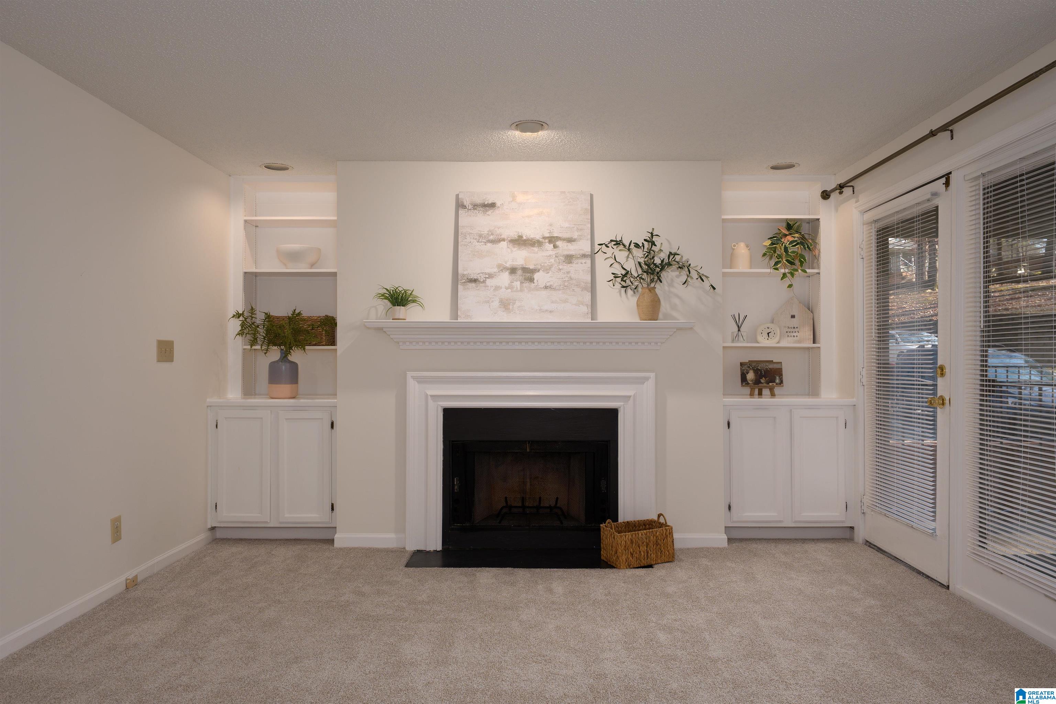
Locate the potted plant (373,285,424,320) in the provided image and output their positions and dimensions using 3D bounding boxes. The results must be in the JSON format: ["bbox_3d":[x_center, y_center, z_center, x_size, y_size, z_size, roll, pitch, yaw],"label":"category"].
[{"bbox_3d":[-0.777,-0.289,4.238,0.300,0.215,0.270,0,-1,1],"label":"potted plant"}]

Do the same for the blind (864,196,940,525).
[{"bbox_3d":[2.040,0.075,3.885,0.050,1.710,0.760,0,0,1],"label":"blind"}]

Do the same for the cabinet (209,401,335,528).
[{"bbox_3d":[-1.607,0.711,4.730,0.825,0.795,0.560,0,-1,1],"label":"cabinet"}]

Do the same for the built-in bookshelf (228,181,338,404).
[{"bbox_3d":[-1.610,-0.440,4.900,0.820,1.495,0.310,0,0,0],"label":"built-in bookshelf"}]

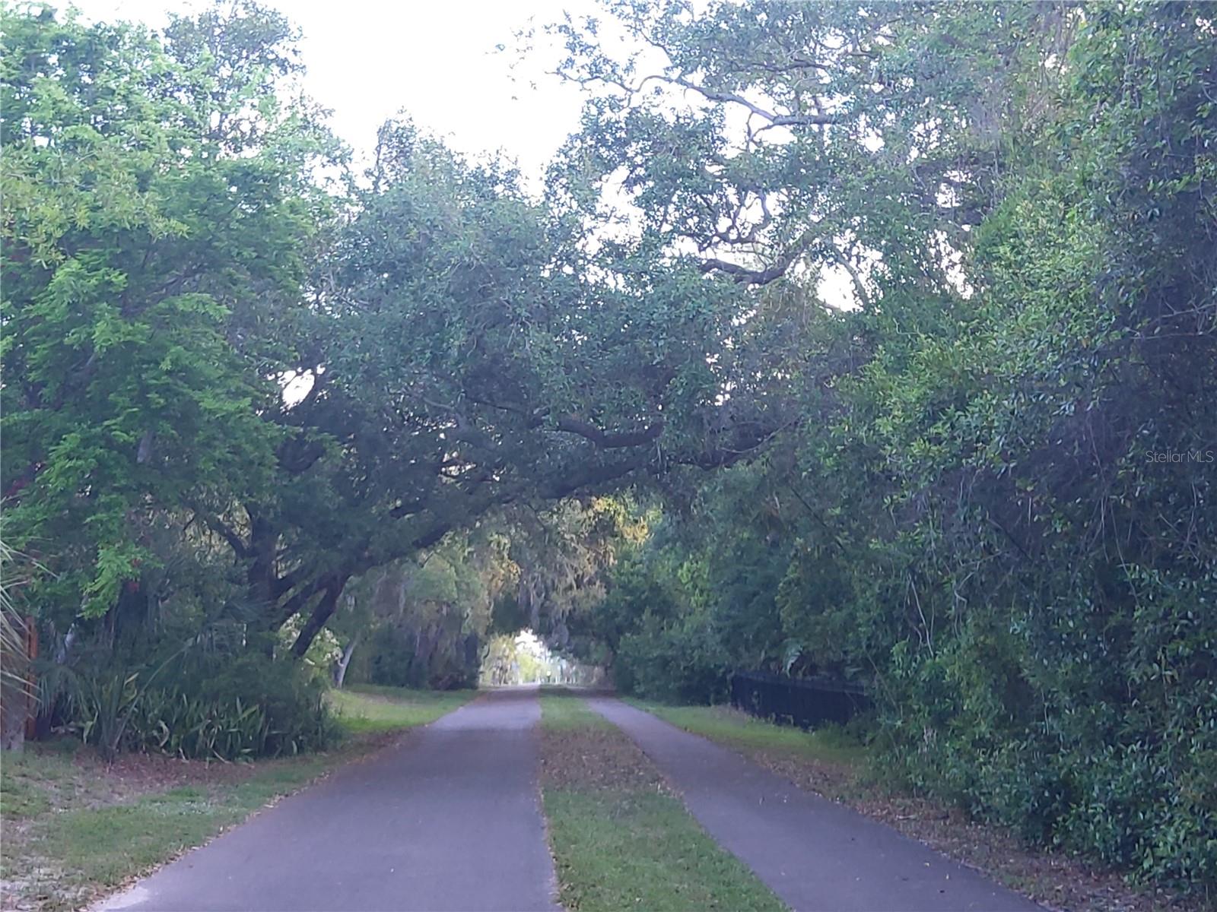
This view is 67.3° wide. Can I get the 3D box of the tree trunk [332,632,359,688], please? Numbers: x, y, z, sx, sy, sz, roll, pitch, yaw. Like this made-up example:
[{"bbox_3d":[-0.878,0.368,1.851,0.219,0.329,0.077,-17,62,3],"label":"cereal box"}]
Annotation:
[{"bbox_3d":[-10.641,8.274,37.000,1.050,2.300,0.750,0,-12,0],"label":"tree trunk"}]

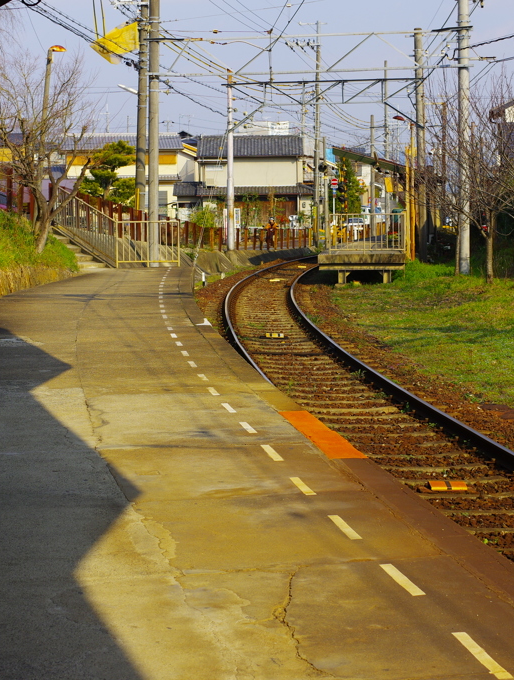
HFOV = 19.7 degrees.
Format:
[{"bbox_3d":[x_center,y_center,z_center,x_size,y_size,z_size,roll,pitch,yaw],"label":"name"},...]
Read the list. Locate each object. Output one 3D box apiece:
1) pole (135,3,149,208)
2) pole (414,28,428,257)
[{"bbox_3d":[-3.576,-7.241,46.135,0.330,8.000,0.330,1,5,0],"label":"pole"},{"bbox_3d":[5.141,-6.156,46.162,0.320,7.400,0.320,-2,5,0],"label":"pole"}]

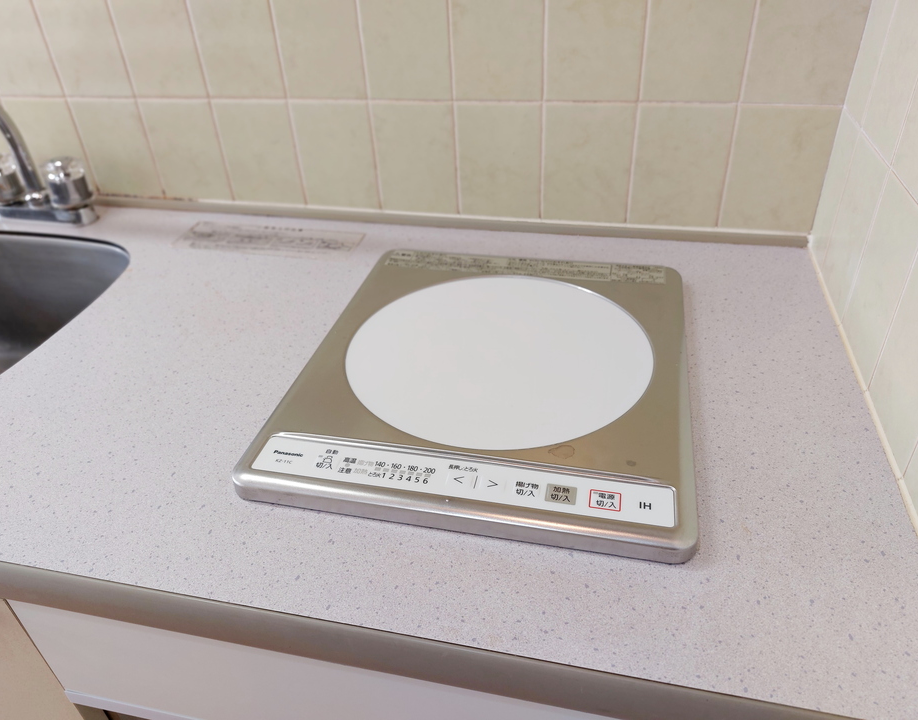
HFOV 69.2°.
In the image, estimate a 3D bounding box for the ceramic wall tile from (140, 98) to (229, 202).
[{"bbox_3d":[-0.346,-0.268,0.851,0.098,0.124,0.008,5,35,12],"label":"ceramic wall tile"}]

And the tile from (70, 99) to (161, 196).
[{"bbox_3d":[-0.444,-0.277,0.870,0.098,0.122,0.008,5,35,12],"label":"tile"}]

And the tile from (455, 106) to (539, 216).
[{"bbox_3d":[0.048,-0.231,0.776,0.098,0.132,0.008,5,35,12],"label":"tile"}]

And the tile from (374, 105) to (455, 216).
[{"bbox_3d":[-0.051,-0.240,0.795,0.098,0.130,0.008,5,35,12],"label":"tile"}]

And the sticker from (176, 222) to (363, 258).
[{"bbox_3d":[-0.231,-0.147,0.812,0.231,0.001,0.069,6,36,13],"label":"sticker"}]

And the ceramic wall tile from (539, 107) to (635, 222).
[{"bbox_3d":[0.146,-0.223,0.757,0.098,0.133,0.008,5,35,12],"label":"ceramic wall tile"}]

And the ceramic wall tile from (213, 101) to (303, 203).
[{"bbox_3d":[-0.247,-0.259,0.832,0.098,0.125,0.008,5,35,12],"label":"ceramic wall tile"}]

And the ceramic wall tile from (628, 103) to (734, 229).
[{"bbox_3d":[0.244,-0.214,0.738,0.098,0.133,0.008,5,35,12],"label":"ceramic wall tile"}]

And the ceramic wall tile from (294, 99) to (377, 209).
[{"bbox_3d":[-0.149,-0.250,0.814,0.098,0.127,0.008,5,35,12],"label":"ceramic wall tile"}]

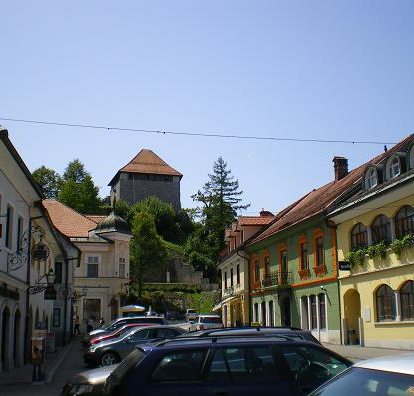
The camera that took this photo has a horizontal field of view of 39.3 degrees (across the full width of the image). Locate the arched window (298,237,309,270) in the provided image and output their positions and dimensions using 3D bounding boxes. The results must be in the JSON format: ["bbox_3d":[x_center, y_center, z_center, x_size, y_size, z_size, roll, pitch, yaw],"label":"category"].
[{"bbox_3d":[6.573,3.768,39.355,0.200,2.250,1.350,2,-12,-13],"label":"arched window"}]

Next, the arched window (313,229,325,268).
[{"bbox_3d":[7.172,3.211,36.851,0.200,2.350,1.350,2,-12,-13],"label":"arched window"}]

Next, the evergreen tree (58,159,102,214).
[{"bbox_3d":[-25.298,-1.885,115.000,8.700,12.000,8.700,-1,-12,0],"label":"evergreen tree"}]

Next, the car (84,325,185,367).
[{"bbox_3d":[-2.391,5.606,22.000,4.350,1.460,1.780,2,-13,-14],"label":"car"}]

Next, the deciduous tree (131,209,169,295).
[{"bbox_3d":[-8.075,7.660,80.000,5.100,12.300,5.100,-1,-12,0],"label":"deciduous tree"}]

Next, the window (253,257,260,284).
[{"bbox_3d":[4.163,6.097,48.741,0.180,2.250,1.100,2,-13,-12],"label":"window"}]

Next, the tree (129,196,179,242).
[{"bbox_3d":[-9.830,4.213,108.521,8.600,8.500,8.400,1,-12,-7],"label":"tree"}]

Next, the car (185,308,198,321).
[{"bbox_3d":[-2.211,16.991,84.316,1.800,1.720,4.400,0,-12,-4],"label":"car"}]

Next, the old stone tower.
[{"bbox_3d":[-13.108,-2.753,121.229,12.400,15.380,12.200,4,-13,-20],"label":"old stone tower"}]

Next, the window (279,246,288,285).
[{"bbox_3d":[5.562,4.908,42.140,0.180,2.600,1.200,2,-13,-12],"label":"window"}]

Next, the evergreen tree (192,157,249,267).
[{"bbox_3d":[2.321,2.493,99.653,9.200,19.000,9.000,0,-12,-3],"label":"evergreen tree"}]

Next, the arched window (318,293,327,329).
[{"bbox_3d":[6.970,6.819,34.978,0.180,2.150,1.100,2,-13,-12],"label":"arched window"}]

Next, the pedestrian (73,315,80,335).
[{"bbox_3d":[-12.000,11.750,53.500,0.550,1.720,0.500,0,-12,-5],"label":"pedestrian"}]

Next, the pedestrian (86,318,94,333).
[{"bbox_3d":[-10.695,11.651,52.758,0.500,1.600,0.400,-7,-13,26],"label":"pedestrian"}]

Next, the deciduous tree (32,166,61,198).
[{"bbox_3d":[-33.994,-2.421,122.000,7.000,10.000,7.000,-1,-12,0],"label":"deciduous tree"}]

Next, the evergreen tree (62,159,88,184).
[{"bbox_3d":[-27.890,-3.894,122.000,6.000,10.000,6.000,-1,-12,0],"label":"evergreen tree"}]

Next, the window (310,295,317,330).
[{"bbox_3d":[6.880,7.397,37.444,0.200,2.200,1.000,2,-12,-13],"label":"window"}]

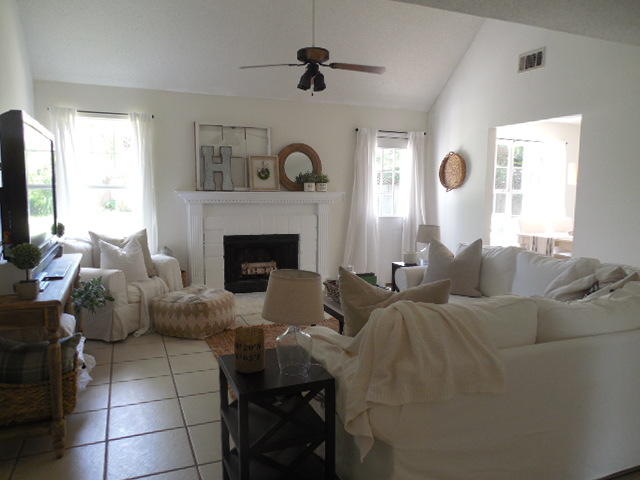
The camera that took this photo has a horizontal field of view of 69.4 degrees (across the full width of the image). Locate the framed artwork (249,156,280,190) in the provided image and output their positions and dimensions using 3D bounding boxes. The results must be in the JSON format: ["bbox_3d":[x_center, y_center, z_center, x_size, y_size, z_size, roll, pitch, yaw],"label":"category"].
[{"bbox_3d":[-0.655,-0.797,5.518,0.365,0.400,0.035,-2,1,-23],"label":"framed artwork"}]

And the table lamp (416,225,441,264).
[{"bbox_3d":[1.135,0.050,4.769,0.265,0.415,0.265,0,6,0],"label":"table lamp"}]

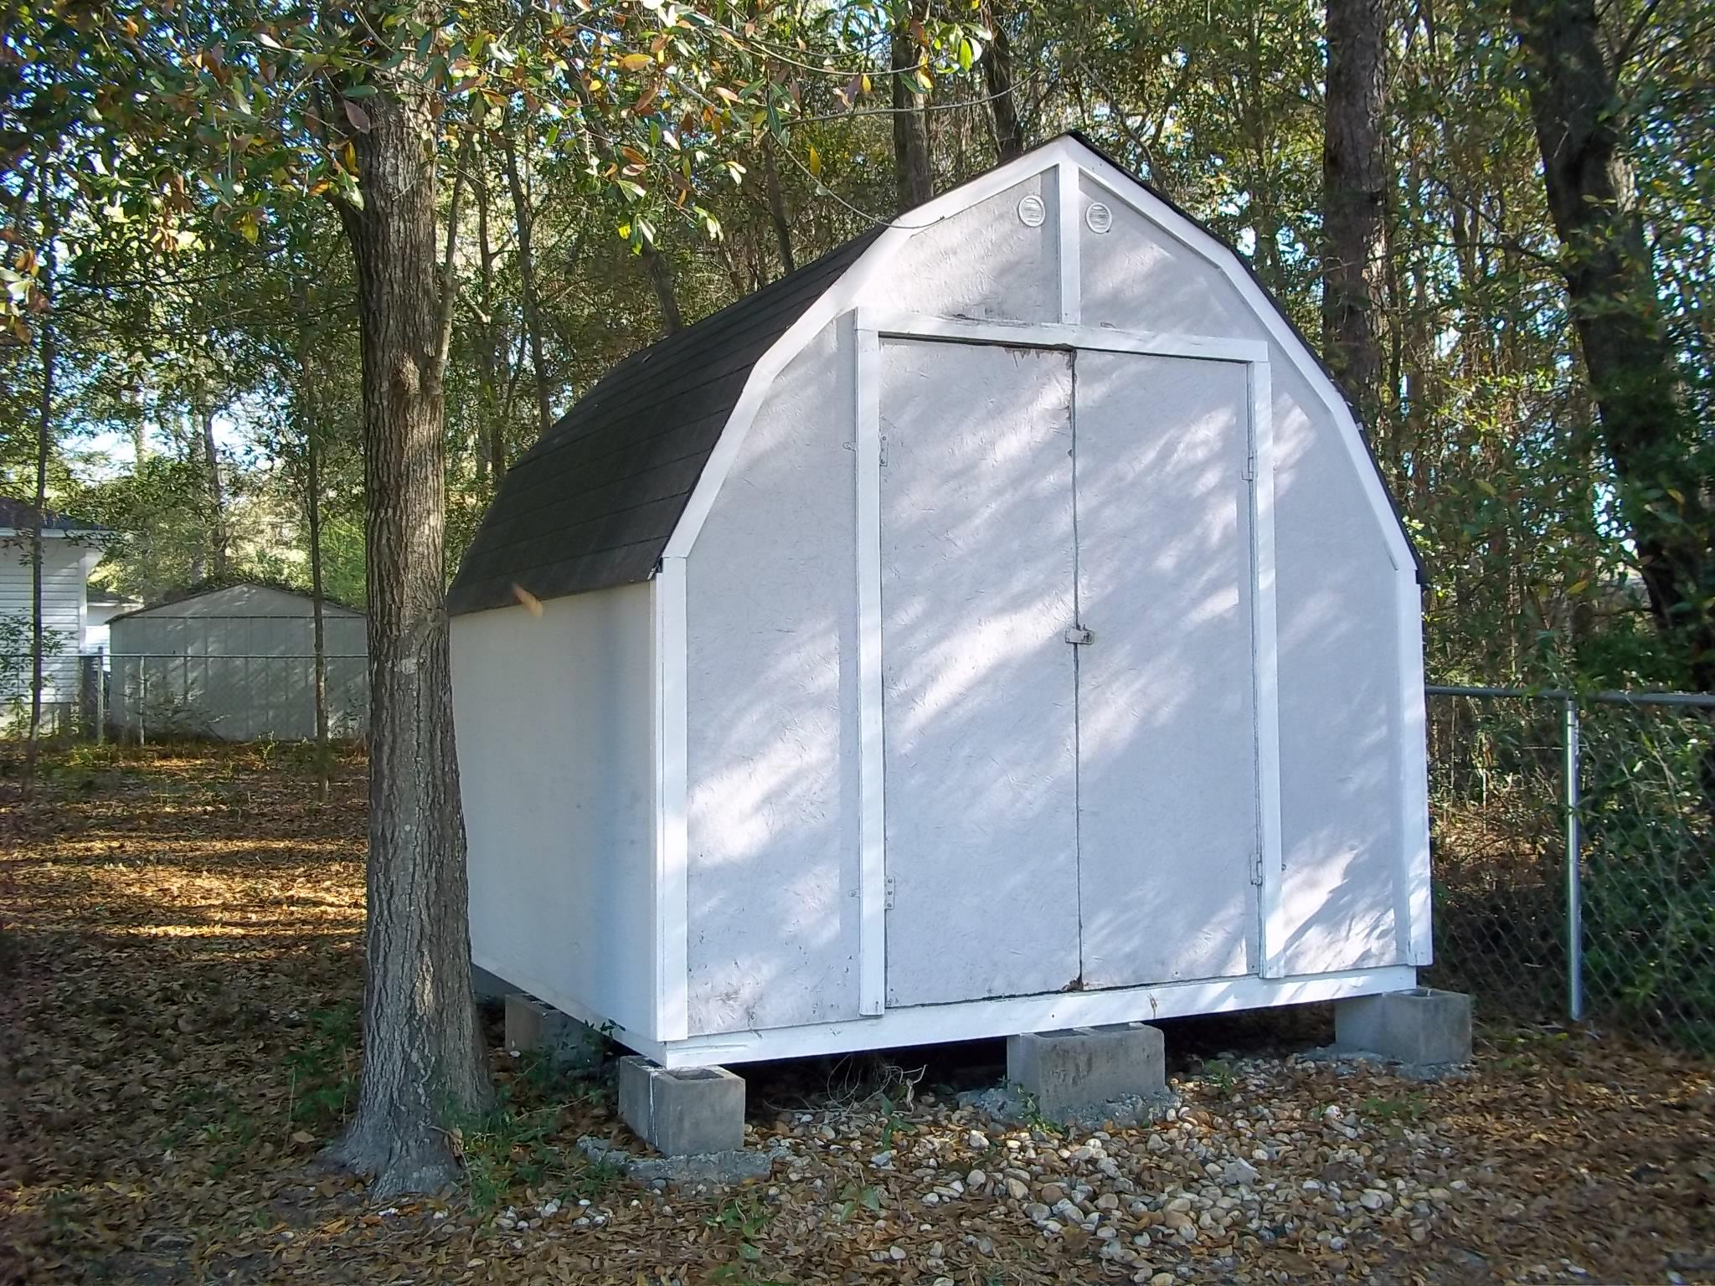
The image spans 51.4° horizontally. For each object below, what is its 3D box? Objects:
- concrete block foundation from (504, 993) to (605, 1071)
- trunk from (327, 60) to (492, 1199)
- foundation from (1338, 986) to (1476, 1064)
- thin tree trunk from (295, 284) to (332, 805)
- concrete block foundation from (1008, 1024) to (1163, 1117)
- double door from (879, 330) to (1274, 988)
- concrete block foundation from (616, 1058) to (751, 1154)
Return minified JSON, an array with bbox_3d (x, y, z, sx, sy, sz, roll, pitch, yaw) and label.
[{"bbox_3d":[-0.946,1.217,5.560,0.194,0.190,0.397,0,-2,-26],"label":"concrete block foundation"},{"bbox_3d":[-1.120,-0.056,4.463,0.390,2.760,0.380,0,-2,-14],"label":"trunk"},{"bbox_3d":[1.700,1.186,5.577,0.194,0.190,0.397,0,-2,-25],"label":"foundation"},{"bbox_3d":[-5.032,-0.917,16.500,0.280,4.820,0.250,0,-2,-25],"label":"thin tree trunk"},{"bbox_3d":[0.642,1.183,5.000,0.397,0.190,0.194,0,-2,-23],"label":"concrete block foundation"},{"bbox_3d":[0.633,0.072,5.120,1.254,1.840,0.060,0,-2,-25],"label":"double door"},{"bbox_3d":[-0.449,1.184,4.562,0.194,0.190,0.397,0,-2,-25],"label":"concrete block foundation"}]

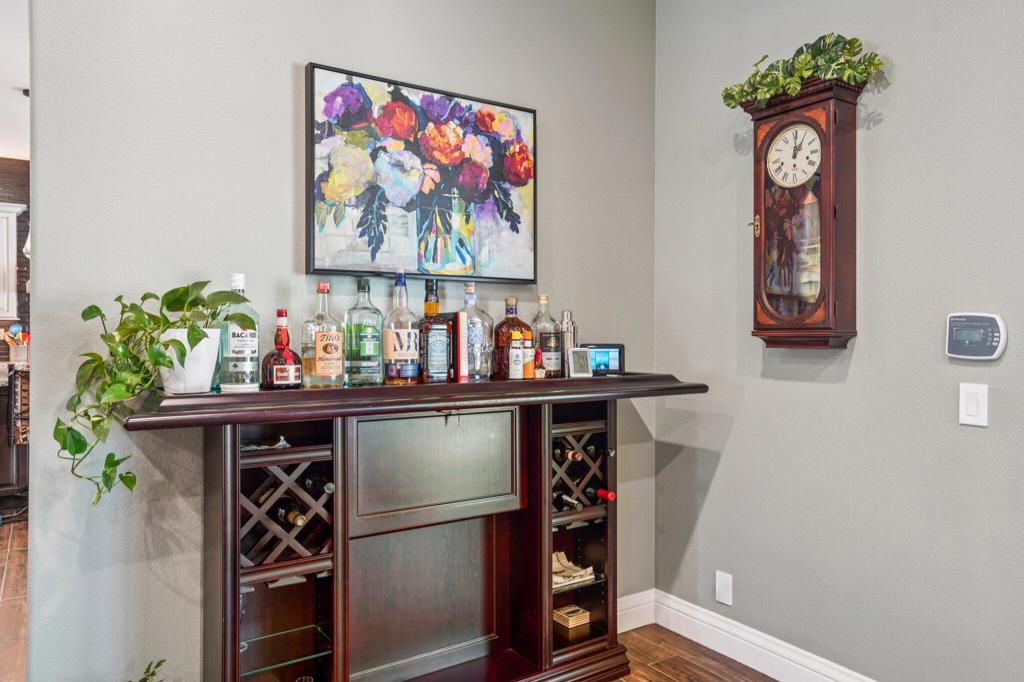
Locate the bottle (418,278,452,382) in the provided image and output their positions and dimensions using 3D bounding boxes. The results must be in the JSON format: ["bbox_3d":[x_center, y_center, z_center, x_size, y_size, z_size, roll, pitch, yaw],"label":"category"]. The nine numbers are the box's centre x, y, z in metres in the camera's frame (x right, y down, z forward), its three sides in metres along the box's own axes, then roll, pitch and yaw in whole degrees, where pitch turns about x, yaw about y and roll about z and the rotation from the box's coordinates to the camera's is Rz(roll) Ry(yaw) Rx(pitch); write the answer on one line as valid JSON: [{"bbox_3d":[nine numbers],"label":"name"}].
[{"bbox_3d":[-0.235,-0.029,2.120,0.100,0.319,0.098,0,0,-19],"label":"bottle"}]

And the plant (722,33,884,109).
[{"bbox_3d":[0.945,-0.880,2.239,0.242,0.182,0.505,0,0,-34],"label":"plant"}]

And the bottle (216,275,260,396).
[{"bbox_3d":[-0.720,-0.022,1.805,0.101,0.310,0.101,0,0,-34],"label":"bottle"}]

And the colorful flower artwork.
[{"bbox_3d":[-0.268,-0.520,2.284,0.832,0.631,0.049,0,0,-34],"label":"colorful flower artwork"}]

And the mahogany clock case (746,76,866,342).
[{"bbox_3d":[0.963,-0.392,2.267,0.187,0.830,0.338,0,0,-34],"label":"mahogany clock case"}]

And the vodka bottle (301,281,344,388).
[{"bbox_3d":[-0.535,-0.017,1.935,0.112,0.297,0.112,0,0,-34],"label":"vodka bottle"}]

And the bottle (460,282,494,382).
[{"bbox_3d":[-0.129,-0.030,2.150,0.113,0.314,0.103,0,0,-34],"label":"bottle"}]

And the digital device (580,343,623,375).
[{"bbox_3d":[0.336,0.073,2.535,0.193,0.112,0.055,0,0,-25],"label":"digital device"}]

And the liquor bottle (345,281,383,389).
[{"bbox_3d":[-0.435,-0.025,2.016,0.109,0.312,0.107,0,0,-29],"label":"liquor bottle"}]

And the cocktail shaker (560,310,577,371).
[{"bbox_3d":[0.195,0.013,2.355,0.069,0.232,0.069,0,0,0],"label":"cocktail shaker"}]

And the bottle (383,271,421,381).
[{"bbox_3d":[-0.332,-0.041,2.057,0.112,0.337,0.112,0,0,0],"label":"bottle"}]

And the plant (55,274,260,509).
[{"bbox_3d":[-0.867,0.117,1.681,0.434,0.525,0.353,0,0,-34],"label":"plant"}]

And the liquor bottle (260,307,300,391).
[{"bbox_3d":[-0.623,0.021,1.847,0.105,0.216,0.105,0,0,-34],"label":"liquor bottle"}]

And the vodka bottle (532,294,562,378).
[{"bbox_3d":[0.119,-0.018,2.350,0.106,0.288,0.103,0,0,0],"label":"vodka bottle"}]

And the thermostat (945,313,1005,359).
[{"bbox_3d":[1.297,-0.014,1.908,0.032,0.129,0.149,0,0,-34],"label":"thermostat"}]

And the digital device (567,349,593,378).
[{"bbox_3d":[0.234,0.079,2.371,0.087,0.100,0.026,0,-8,-27],"label":"digital device"}]

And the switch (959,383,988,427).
[{"bbox_3d":[1.283,0.178,1.899,0.010,0.116,0.071,0,0,-34],"label":"switch"}]

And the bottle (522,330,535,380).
[{"bbox_3d":[0.055,0.046,2.305,0.046,0.160,0.046,0,0,0],"label":"bottle"}]

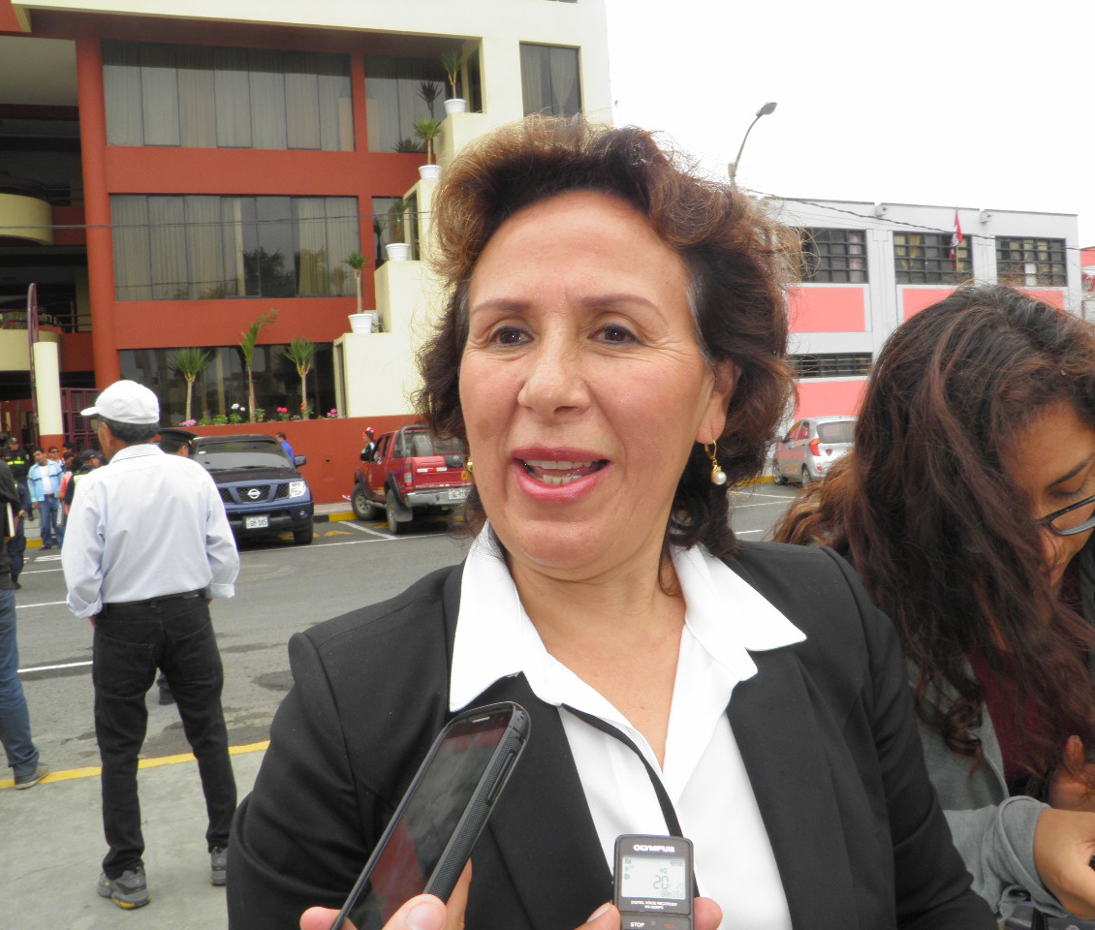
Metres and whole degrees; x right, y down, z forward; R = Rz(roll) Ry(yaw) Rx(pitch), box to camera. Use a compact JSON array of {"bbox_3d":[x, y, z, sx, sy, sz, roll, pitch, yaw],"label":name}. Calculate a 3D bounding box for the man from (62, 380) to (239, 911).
[{"bbox_3d":[-1.329,0.580,3.402,0.560,1.700,0.420,-4,2,-25],"label":"man"}]

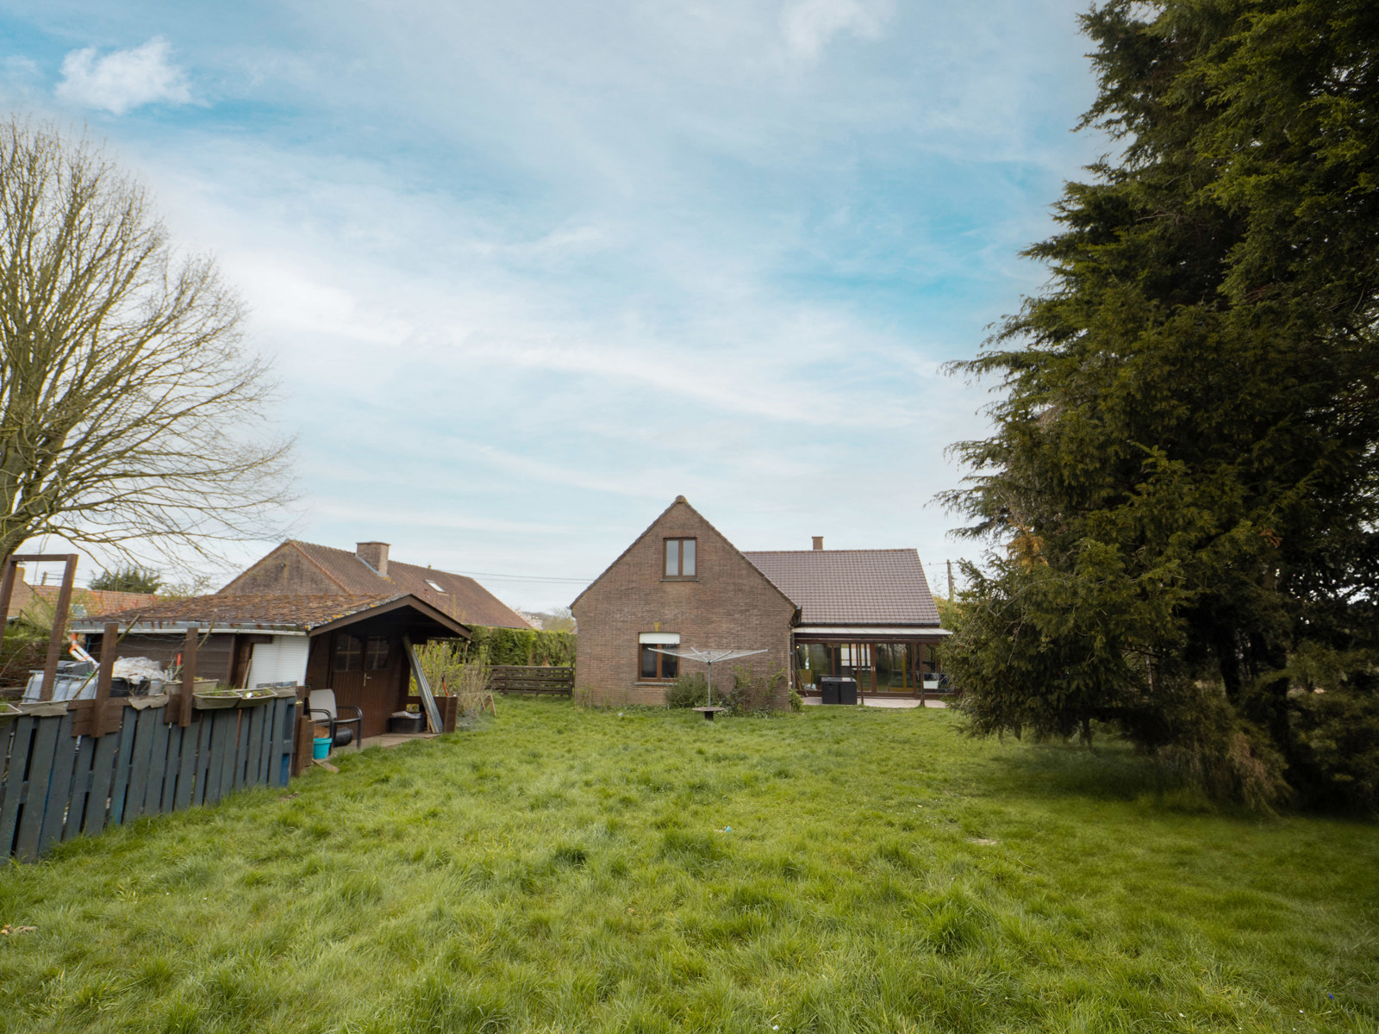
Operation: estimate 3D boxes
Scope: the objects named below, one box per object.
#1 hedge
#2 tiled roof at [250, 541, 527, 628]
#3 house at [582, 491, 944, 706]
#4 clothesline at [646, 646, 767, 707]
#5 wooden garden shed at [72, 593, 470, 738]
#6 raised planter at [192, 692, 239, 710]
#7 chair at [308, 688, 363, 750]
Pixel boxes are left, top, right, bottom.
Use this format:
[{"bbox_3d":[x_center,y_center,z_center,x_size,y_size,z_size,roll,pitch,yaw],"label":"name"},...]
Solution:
[{"bbox_3d":[-6.919,5.787,25.868,5.220,2.468,1.500,0,-11,0],"label":"hedge"},{"bbox_3d":[-13.691,3.668,30.037,7.708,2.872,14.485,-1,-11,7],"label":"tiled roof"},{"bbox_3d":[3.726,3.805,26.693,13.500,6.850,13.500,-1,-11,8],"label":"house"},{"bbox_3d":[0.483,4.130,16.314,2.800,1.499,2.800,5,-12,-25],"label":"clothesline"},{"bbox_3d":[-6.671,2.539,11.000,3.794,2.445,4.590,-1,-11,8],"label":"wooden garden shed"},{"bbox_3d":[-5.145,2.012,6.941,0.180,0.155,0.440,-4,-12,19],"label":"raised planter"},{"bbox_3d":[-5.411,3.074,9.669,0.600,0.900,0.570,-4,-12,21],"label":"chair"}]

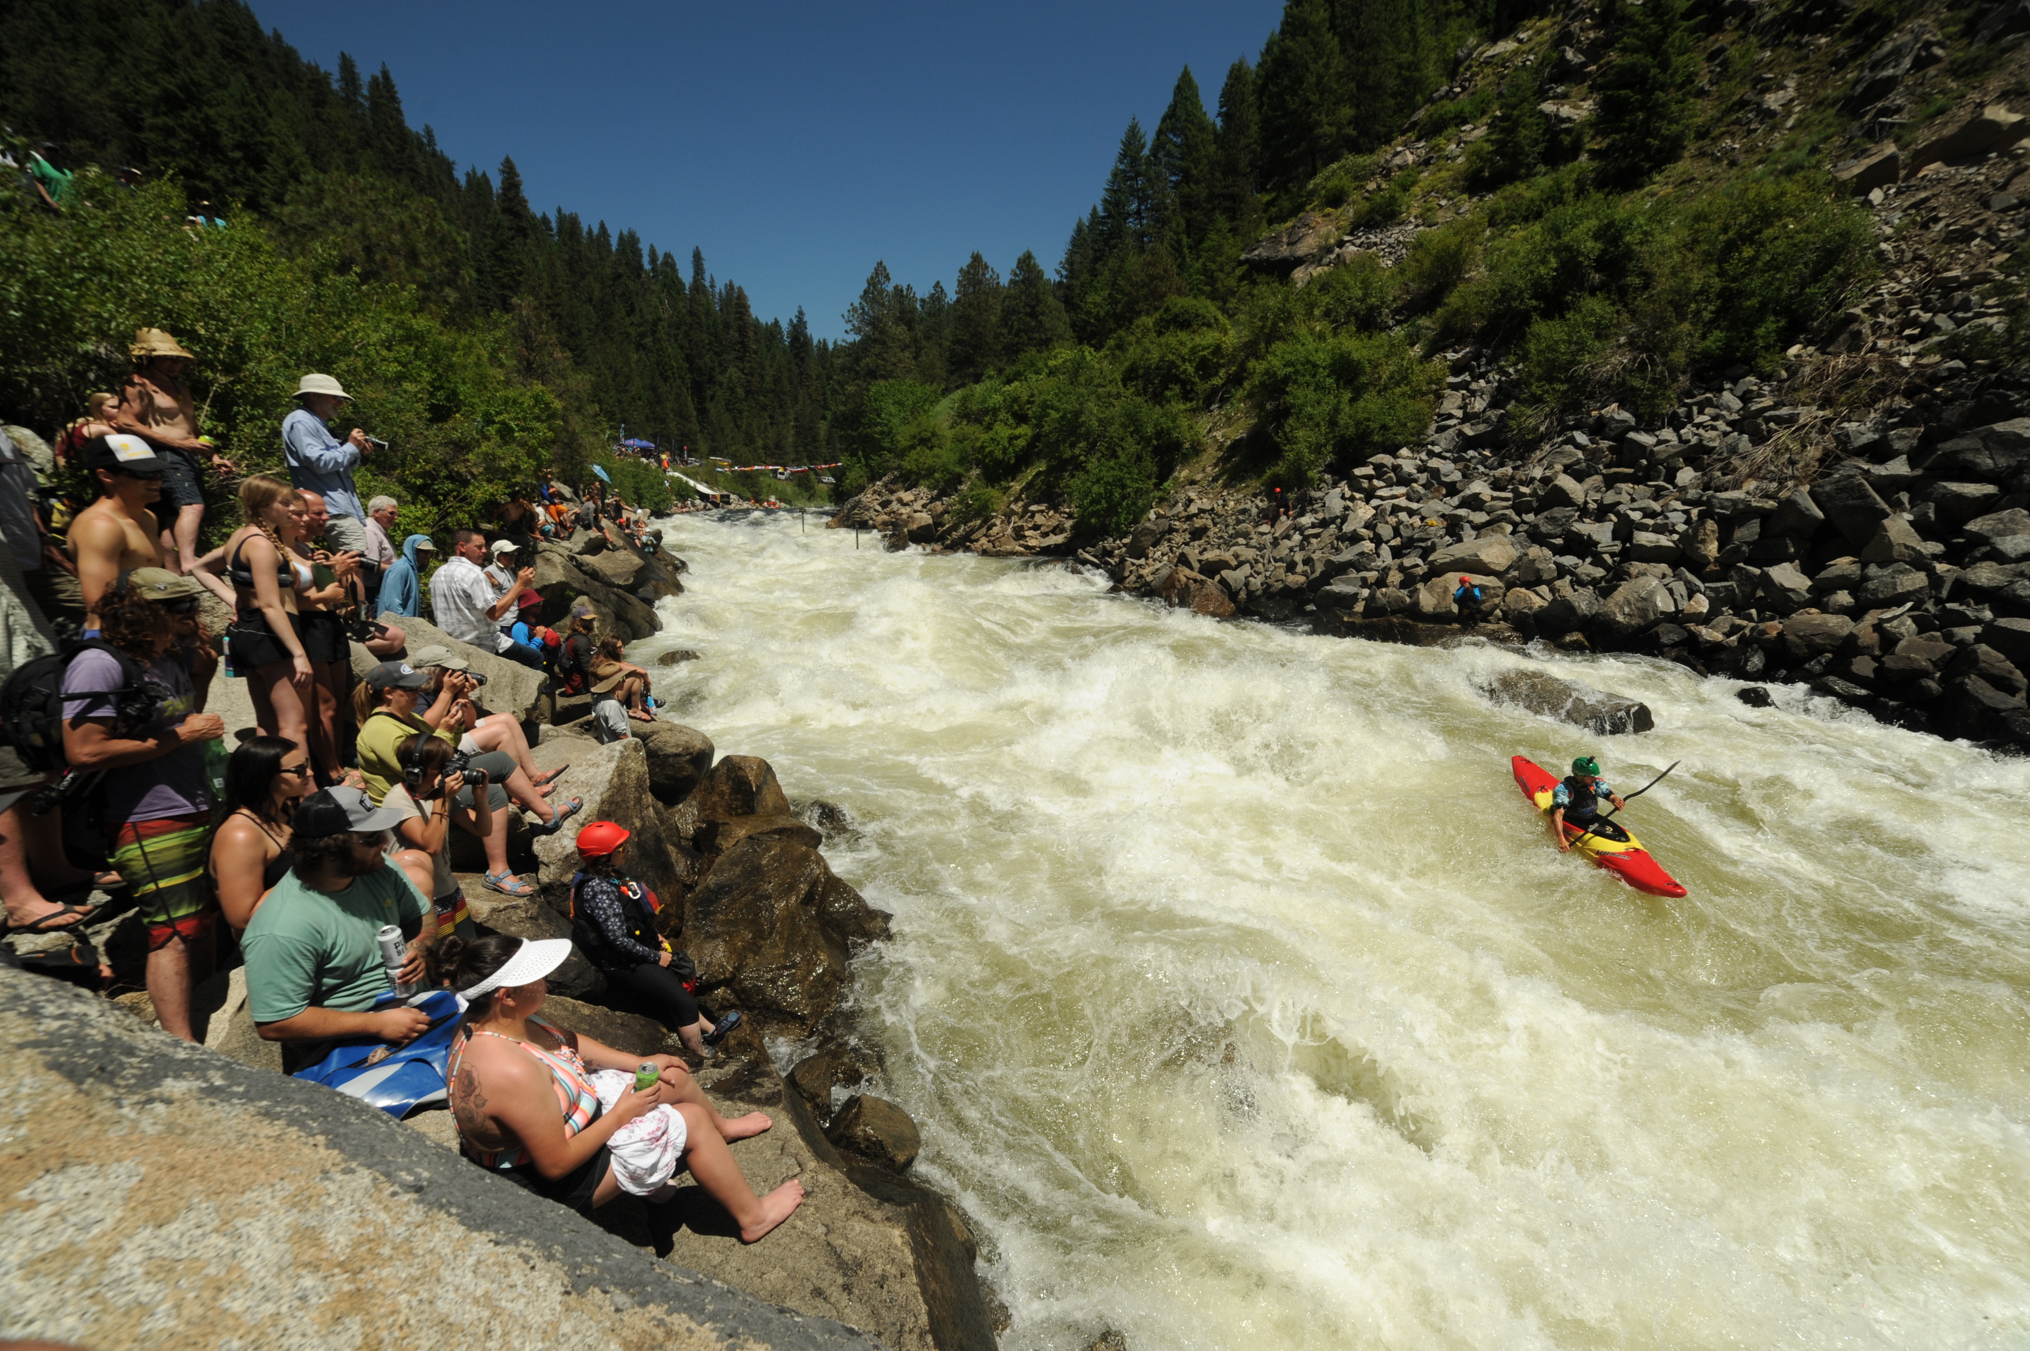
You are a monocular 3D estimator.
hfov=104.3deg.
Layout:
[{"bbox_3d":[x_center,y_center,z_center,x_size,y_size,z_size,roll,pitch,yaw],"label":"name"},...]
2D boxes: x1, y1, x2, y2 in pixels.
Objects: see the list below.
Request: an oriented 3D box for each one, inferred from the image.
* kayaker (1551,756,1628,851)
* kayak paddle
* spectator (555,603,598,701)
[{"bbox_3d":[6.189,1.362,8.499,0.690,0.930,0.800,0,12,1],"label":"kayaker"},{"bbox_3d":[6.286,1.511,8.351,1.950,0.200,0.170,-38,16,-2],"label":"kayak paddle"},{"bbox_3d":[-4.013,-0.200,7.643,0.720,0.950,0.480,-5,13,-21],"label":"spectator"}]

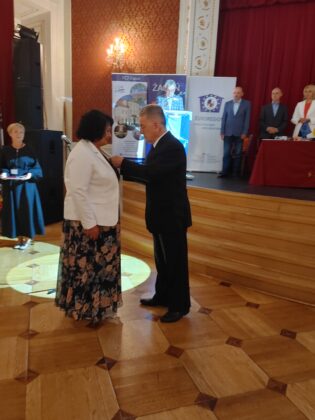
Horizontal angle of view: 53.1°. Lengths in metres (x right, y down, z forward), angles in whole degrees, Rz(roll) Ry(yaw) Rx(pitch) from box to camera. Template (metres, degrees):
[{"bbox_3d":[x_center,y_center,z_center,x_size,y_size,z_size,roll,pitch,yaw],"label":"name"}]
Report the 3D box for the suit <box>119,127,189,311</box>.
[{"bbox_3d":[-0.030,0.135,2.654,0.580,1.500,0.500,3,12,2],"label":"suit"}]

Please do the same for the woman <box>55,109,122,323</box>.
[{"bbox_3d":[-0.539,0.066,2.583,0.540,1.690,0.560,-1,12,-17],"label":"woman"}]

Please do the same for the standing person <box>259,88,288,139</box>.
[{"bbox_3d":[2.224,-1.480,6.189,0.540,1.720,0.350,6,12,14],"label":"standing person"}]

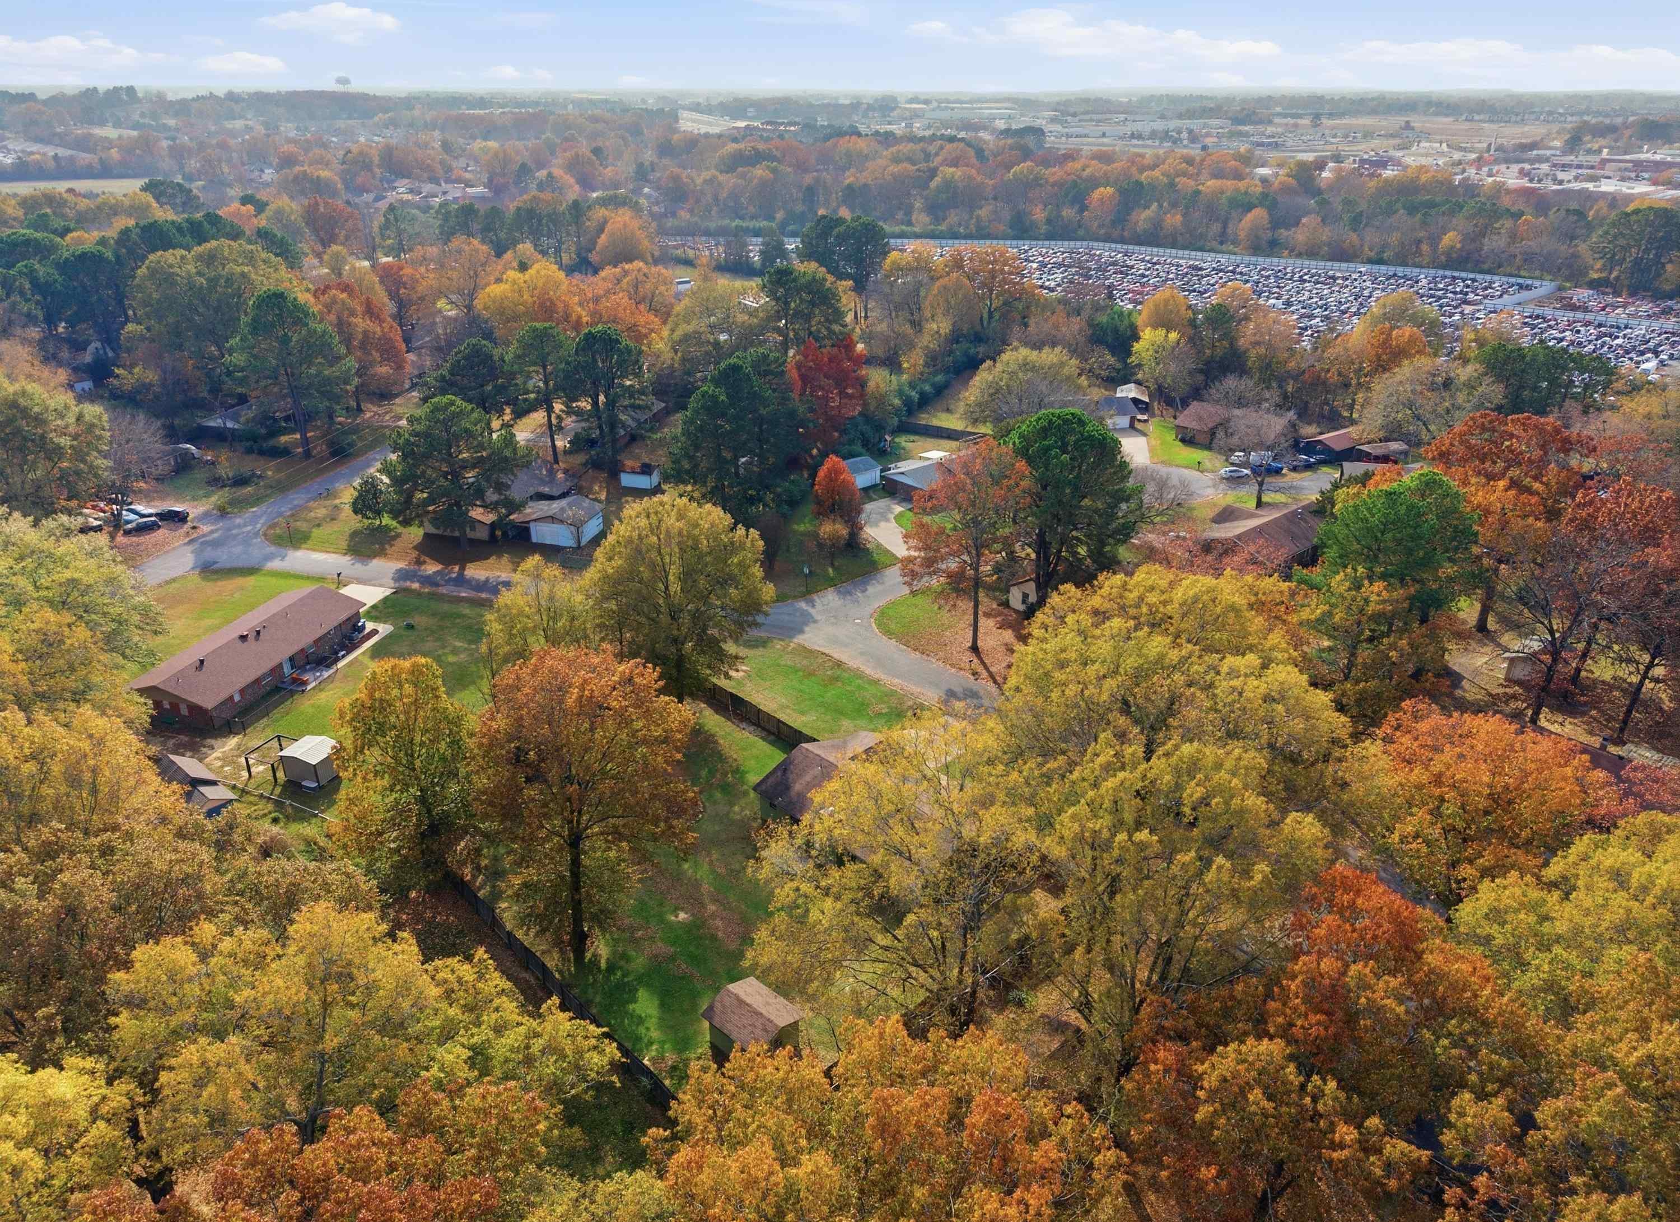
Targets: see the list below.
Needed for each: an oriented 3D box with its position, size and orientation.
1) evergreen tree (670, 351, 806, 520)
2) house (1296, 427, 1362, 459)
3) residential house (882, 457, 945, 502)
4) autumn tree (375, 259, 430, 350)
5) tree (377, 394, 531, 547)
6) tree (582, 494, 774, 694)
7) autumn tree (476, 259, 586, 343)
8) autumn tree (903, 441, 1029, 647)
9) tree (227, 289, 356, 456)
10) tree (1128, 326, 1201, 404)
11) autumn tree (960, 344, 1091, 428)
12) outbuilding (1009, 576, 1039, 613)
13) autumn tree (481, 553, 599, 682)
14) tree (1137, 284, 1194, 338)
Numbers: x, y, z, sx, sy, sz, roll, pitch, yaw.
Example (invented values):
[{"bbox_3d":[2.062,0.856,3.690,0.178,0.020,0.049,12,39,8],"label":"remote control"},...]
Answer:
[{"bbox_3d":[-13.320,-21.930,147.790,17.150,22.660,16.290,0,24,0],"label":"evergreen tree"},{"bbox_3d":[80.050,-27.350,186.890,12.110,3.800,7.570,-17,29,-33],"label":"house"},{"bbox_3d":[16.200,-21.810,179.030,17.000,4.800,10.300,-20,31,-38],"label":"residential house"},{"bbox_3d":[-93.660,-65.360,249.240,11.790,18.590,11.210,0,24,0],"label":"autumn tree"},{"bbox_3d":[-46.330,-16.410,139.860,18.440,19.110,16.960,0,24,0],"label":"tree"},{"bbox_3d":[-15.740,-0.560,111.860,17.660,21.190,17.660,0,24,0],"label":"tree"},{"bbox_3d":[-73.150,-71.910,272.710,24.490,19.260,21.550,0,24,0],"label":"autumn tree"},{"bbox_3d":[13.960,-6.320,122.300,13.050,23.120,13.050,0,24,0],"label":"autumn tree"},{"bbox_3d":[-84.380,-36.530,180.230,19.580,25.990,18.600,0,24,0],"label":"tree"},{"bbox_3d":[60.410,-44.450,215.590,13.580,16.080,13.580,0,24,0],"label":"tree"},{"bbox_3d":[29.988,-35.609,188.675,21.000,14.400,20.370,4,24,8],"label":"autumn tree"},{"bbox_3d":[21.245,-2.042,127.101,3.500,3.600,3.600,-22,32,-39],"label":"outbuilding"},{"bbox_3d":[-29.820,1.860,113.250,11.320,15.640,11.320,0,24,0],"label":"autumn tree"},{"bbox_3d":[65.640,-56.570,235.160,11.620,17.560,11.620,0,24,0],"label":"tree"}]

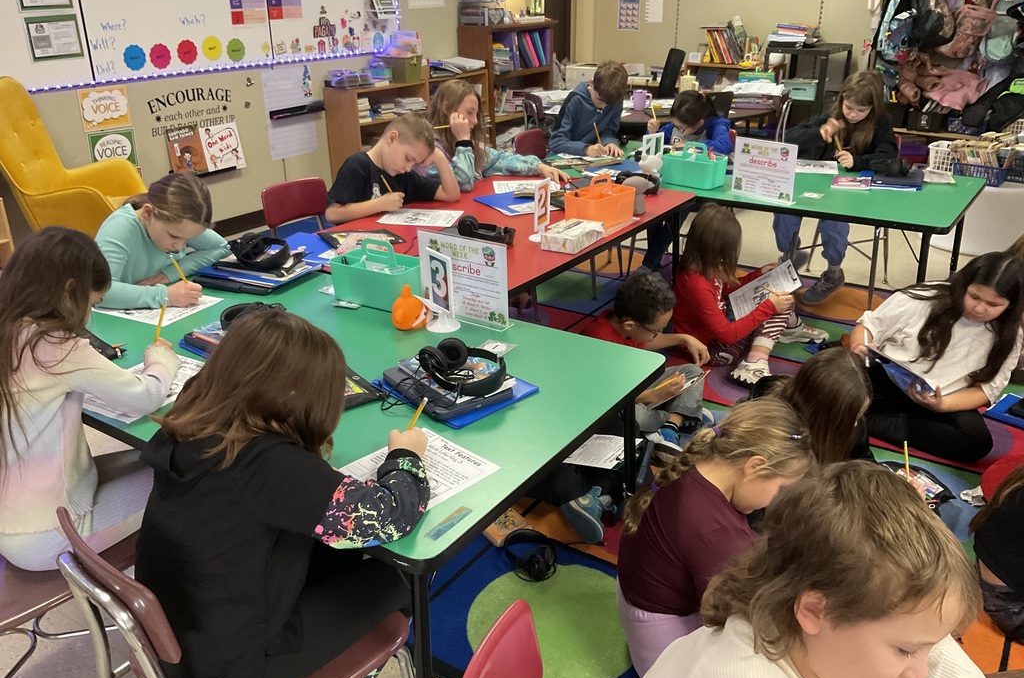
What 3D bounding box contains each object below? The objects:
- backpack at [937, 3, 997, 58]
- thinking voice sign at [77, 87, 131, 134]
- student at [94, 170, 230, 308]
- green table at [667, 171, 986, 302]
[{"bbox_3d":[3.179,-2.151,6.000,0.380,0.380,0.220,11,25,26],"label":"backpack"},{"bbox_3d":[-2.163,-1.227,4.562,0.010,0.215,0.280,14,27,31],"label":"thinking voice sign"},{"bbox_3d":[-1.059,-0.054,2.640,0.600,0.940,0.470,14,27,31],"label":"student"},{"bbox_3d":[1.029,-0.420,3.938,1.830,0.666,0.915,15,27,32],"label":"green table"}]

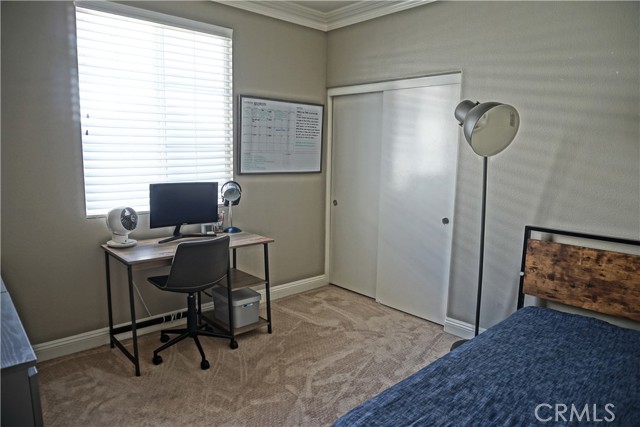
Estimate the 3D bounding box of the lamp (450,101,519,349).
[{"bbox_3d":[1.109,0.135,2.975,0.430,1.820,0.430,-3,9,-22],"label":"lamp"}]

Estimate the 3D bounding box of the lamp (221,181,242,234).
[{"bbox_3d":[-0.744,-0.052,3.628,0.160,0.420,0.190,-3,10,-27],"label":"lamp"}]

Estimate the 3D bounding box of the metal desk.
[{"bbox_3d":[-0.959,0.600,3.226,1.060,0.760,0.570,-6,11,-40],"label":"metal desk"}]

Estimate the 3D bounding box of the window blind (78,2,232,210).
[{"bbox_3d":[-1.181,-0.749,3.274,1.170,1.470,0.070,-7,11,-41],"label":"window blind"}]

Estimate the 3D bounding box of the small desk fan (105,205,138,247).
[{"bbox_3d":[-1.427,0.091,3.081,0.205,0.273,0.205,5,9,26],"label":"small desk fan"}]

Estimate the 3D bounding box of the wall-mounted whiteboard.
[{"bbox_3d":[-0.334,-0.715,4.022,0.970,0.680,0.028,-7,11,-41],"label":"wall-mounted whiteboard"}]

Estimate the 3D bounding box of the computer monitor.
[{"bbox_3d":[-1.055,-0.022,3.372,0.550,0.427,0.190,-6,11,-40],"label":"computer monitor"}]

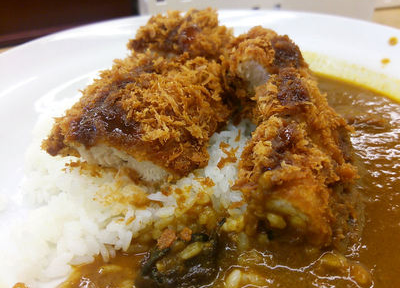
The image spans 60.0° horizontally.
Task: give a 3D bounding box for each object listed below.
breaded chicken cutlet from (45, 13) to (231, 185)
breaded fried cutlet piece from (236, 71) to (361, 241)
[{"bbox_3d":[-0.029,-0.044,0.210,0.083,0.050,0.129,6,33,11],"label":"breaded chicken cutlet"},{"bbox_3d":[0.046,-0.004,0.171,0.046,0.044,0.090,-1,32,0],"label":"breaded fried cutlet piece"}]

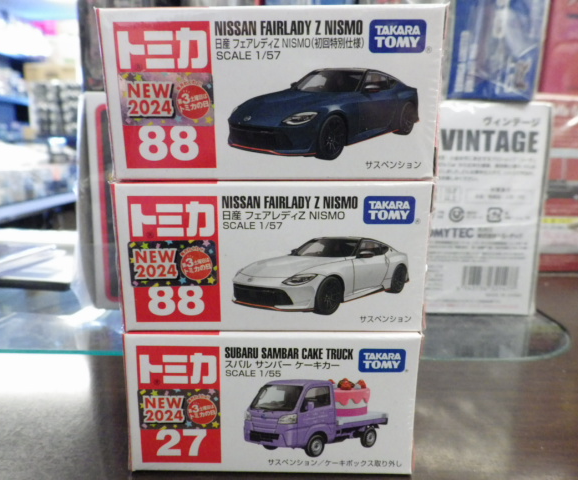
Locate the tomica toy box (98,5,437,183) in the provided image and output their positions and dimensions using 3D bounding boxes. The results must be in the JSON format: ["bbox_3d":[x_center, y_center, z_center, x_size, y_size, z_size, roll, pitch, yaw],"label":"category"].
[{"bbox_3d":[-0.004,-0.038,0.129,0.078,0.039,0.041,0,12,0],"label":"tomica toy box"}]

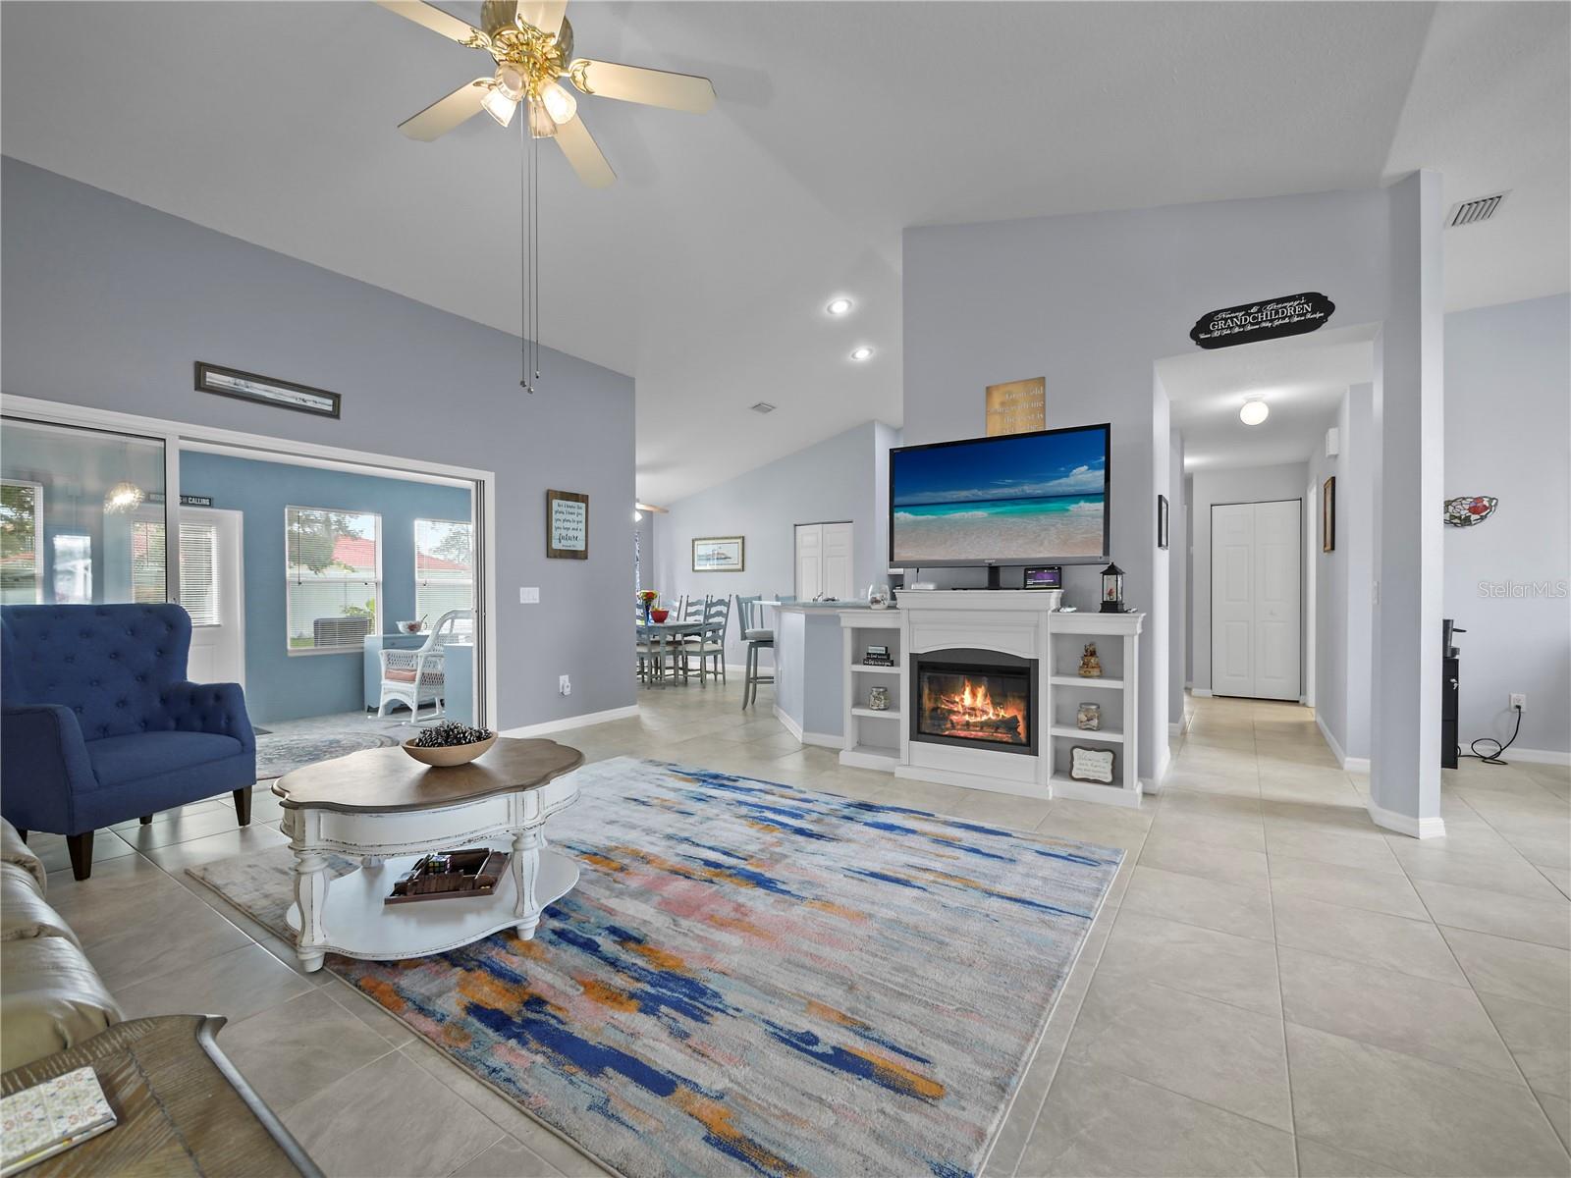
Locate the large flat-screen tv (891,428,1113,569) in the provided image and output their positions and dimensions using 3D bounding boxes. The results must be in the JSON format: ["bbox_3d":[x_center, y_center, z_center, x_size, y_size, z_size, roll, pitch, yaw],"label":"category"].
[{"bbox_3d":[1.224,-0.512,3.771,1.257,0.760,0.070,0,0,30],"label":"large flat-screen tv"}]

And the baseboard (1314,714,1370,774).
[{"bbox_3d":[4.161,1.118,4.757,0.150,0.084,1.805,0,0,36],"label":"baseboard"}]

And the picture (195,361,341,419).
[{"bbox_3d":[-2.930,-1.130,3.642,0.030,0.164,0.670,0,0,36],"label":"picture"}]

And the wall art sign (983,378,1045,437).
[{"bbox_3d":[1.452,-1.111,4.033,0.363,0.410,0.030,0,0,33],"label":"wall art sign"}]

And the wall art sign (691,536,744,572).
[{"bbox_3d":[-0.972,-0.496,9.230,0.960,0.510,0.030,0,0,34],"label":"wall art sign"}]

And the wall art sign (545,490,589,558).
[{"bbox_3d":[-1.812,-0.525,5.278,0.025,0.550,0.400,0,0,36],"label":"wall art sign"}]

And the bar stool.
[{"bbox_3d":[-0.160,0.610,6.280,0.500,1.100,0.450,0,0,32],"label":"bar stool"}]

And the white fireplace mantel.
[{"bbox_3d":[1.155,0.582,3.809,1.753,1.155,0.400,0,0,31],"label":"white fireplace mantel"}]

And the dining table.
[{"bbox_3d":[-1.735,0.804,8.211,1.500,0.740,0.980,0,0,36],"label":"dining table"}]

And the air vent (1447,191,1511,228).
[{"bbox_3d":[3.551,-1.929,3.263,0.210,0.020,0.290,0,0,36],"label":"air vent"}]

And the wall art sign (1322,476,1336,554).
[{"bbox_3d":[4.050,-0.535,4.730,0.025,0.510,0.500,0,0,36],"label":"wall art sign"}]

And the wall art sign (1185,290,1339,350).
[{"bbox_3d":[2.496,-1.413,3.348,0.616,0.196,0.020,0,0,33],"label":"wall art sign"}]

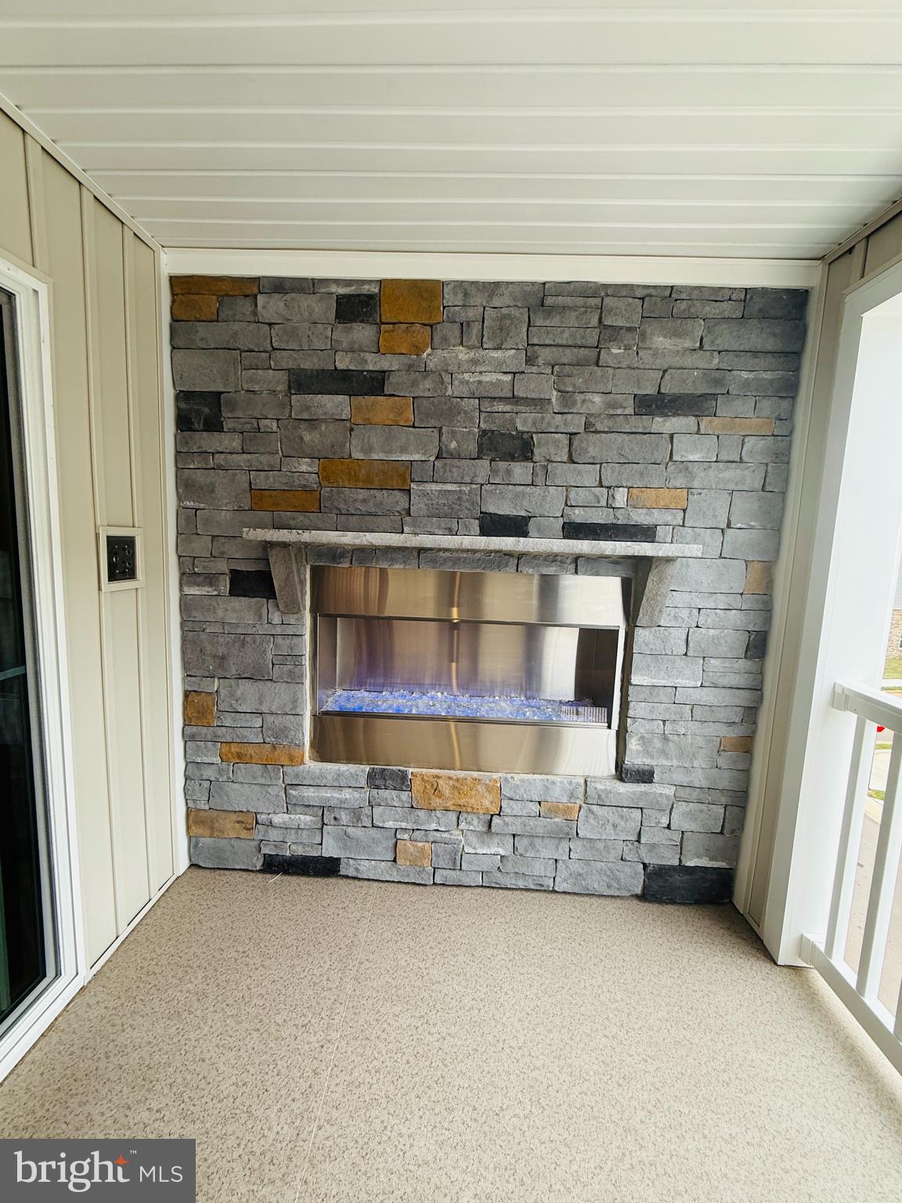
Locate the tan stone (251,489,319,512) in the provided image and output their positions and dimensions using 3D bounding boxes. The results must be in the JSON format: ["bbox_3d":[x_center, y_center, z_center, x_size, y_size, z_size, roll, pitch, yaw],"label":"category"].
[{"bbox_3d":[-0.627,-0.385,1.878,0.264,0.079,0.070,2,7,2],"label":"tan stone"}]

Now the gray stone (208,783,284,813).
[{"bbox_3d":[-0.827,0.792,2.003,0.306,0.118,0.055,2,7,2],"label":"gray stone"}]

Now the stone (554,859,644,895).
[{"bbox_3d":[0.604,1.127,2.023,0.354,0.136,0.060,2,6,2],"label":"stone"}]

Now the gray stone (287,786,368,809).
[{"bbox_3d":[-0.513,0.811,2.048,0.340,0.085,0.060,2,7,2],"label":"gray stone"}]

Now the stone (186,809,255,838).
[{"bbox_3d":[-0.963,0.929,2.065,0.286,0.118,0.060,2,7,2],"label":"stone"}]

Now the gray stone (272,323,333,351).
[{"bbox_3d":[-0.545,-0.972,1.805,0.224,0.087,0.060,2,7,2],"label":"gray stone"}]

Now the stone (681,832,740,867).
[{"bbox_3d":[1.038,0.994,1.971,0.227,0.141,0.060,2,7,2],"label":"stone"}]

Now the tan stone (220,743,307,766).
[{"bbox_3d":[-0.770,0.620,2.015,0.353,0.078,0.060,2,6,2],"label":"tan stone"}]

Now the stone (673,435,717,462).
[{"bbox_3d":[0.883,-0.557,1.789,0.160,0.095,0.070,2,7,2],"label":"stone"}]

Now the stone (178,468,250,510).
[{"bbox_3d":[-0.888,-0.422,1.855,0.271,0.139,0.055,2,7,2],"label":"stone"}]

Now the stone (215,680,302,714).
[{"bbox_3d":[-0.765,0.384,1.974,0.350,0.132,0.060,2,7,2],"label":"stone"}]

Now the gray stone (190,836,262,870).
[{"bbox_3d":[-0.937,1.044,2.054,0.293,0.121,0.070,2,7,2],"label":"gray stone"}]

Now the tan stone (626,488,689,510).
[{"bbox_3d":[0.776,-0.389,1.854,0.220,0.076,0.060,2,6,2],"label":"tan stone"}]

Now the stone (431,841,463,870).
[{"bbox_3d":[-0.017,1.050,2.043,0.129,0.122,0.060,2,7,2],"label":"stone"}]

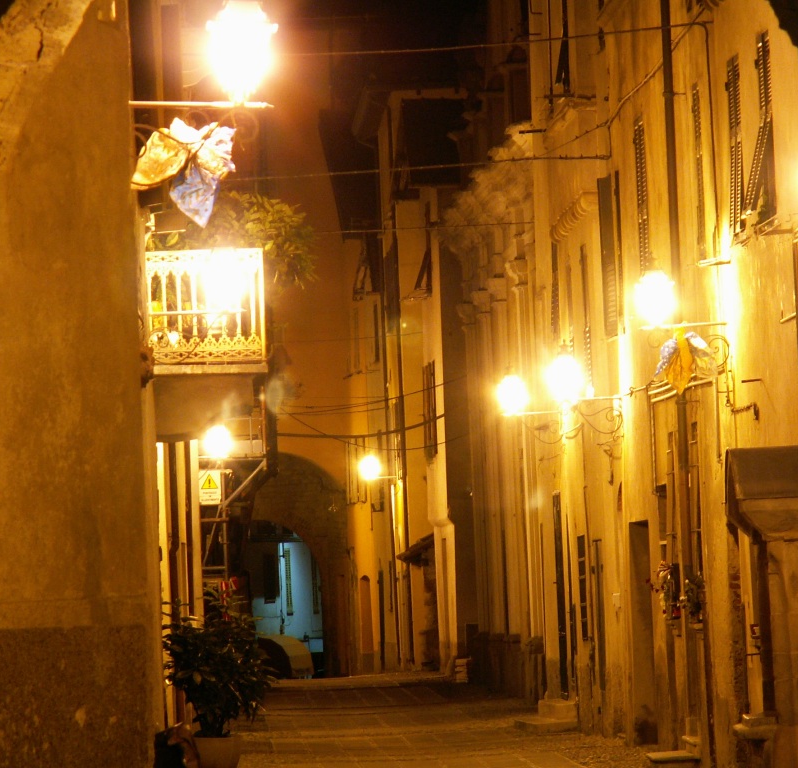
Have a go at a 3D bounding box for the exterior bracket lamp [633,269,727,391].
[{"bbox_3d":[2.775,-0.547,69.400,0.900,1.280,0.400,-2,-2,-2],"label":"exterior bracket lamp"}]

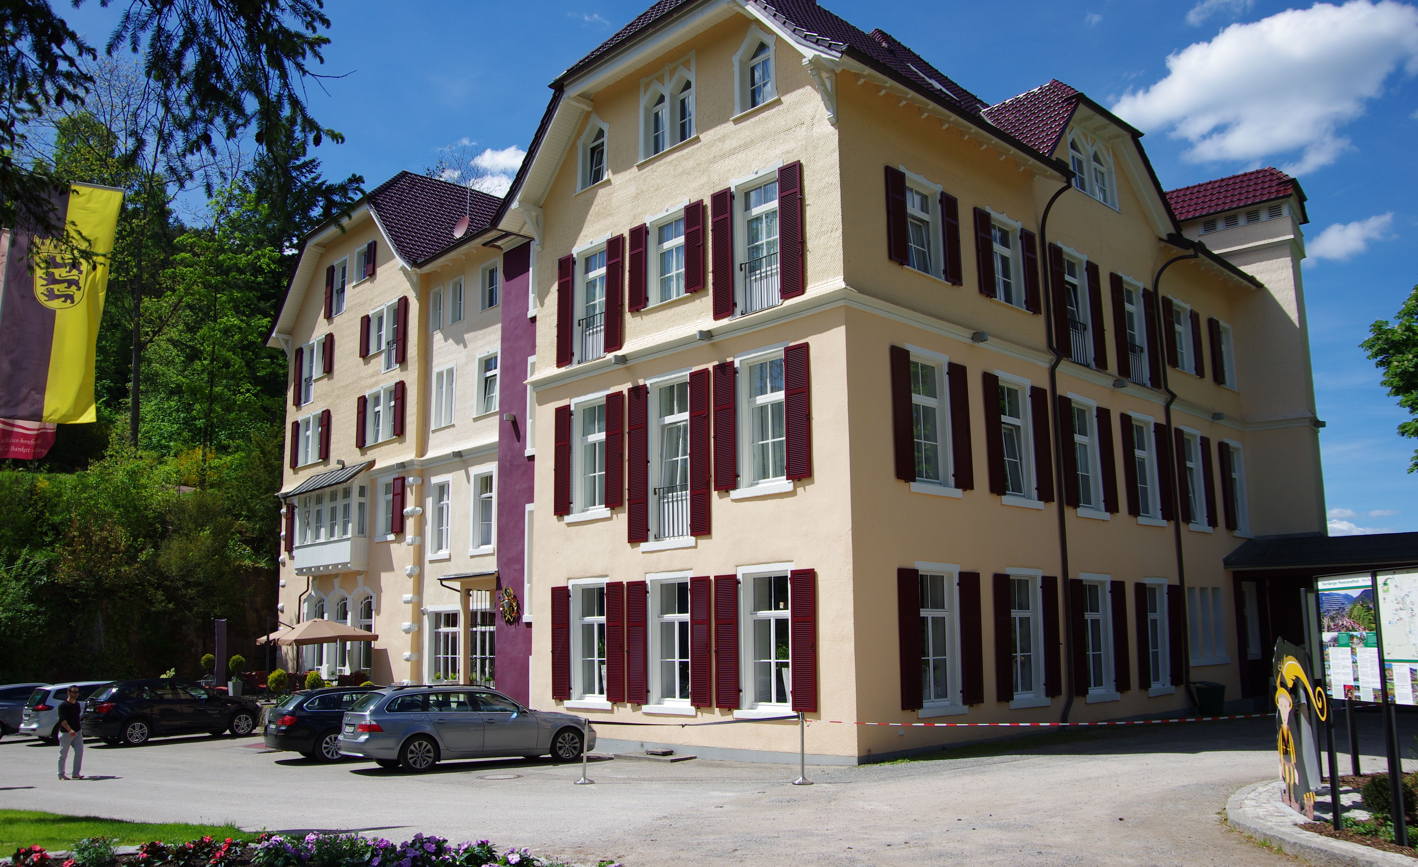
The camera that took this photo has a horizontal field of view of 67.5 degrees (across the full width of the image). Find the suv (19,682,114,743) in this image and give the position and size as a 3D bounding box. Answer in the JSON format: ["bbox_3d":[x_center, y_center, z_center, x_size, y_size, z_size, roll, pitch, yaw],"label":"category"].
[{"bbox_3d":[-18.000,8.360,32.050,1.900,1.670,4.650,-10,-13,34],"label":"suv"}]

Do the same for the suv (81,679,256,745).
[{"bbox_3d":[-14.580,7.607,29.198,1.890,1.660,4.650,-13,-15,43],"label":"suv"}]

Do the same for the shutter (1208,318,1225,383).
[{"bbox_3d":[14.518,-2.330,30.319,0.620,1.889,0.050,10,-15,-42],"label":"shutter"}]

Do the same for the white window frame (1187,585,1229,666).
[{"bbox_3d":[13.216,5.120,28.205,2.350,2.030,0.180,9,-15,-42],"label":"white window frame"}]

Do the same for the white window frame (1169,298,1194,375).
[{"bbox_3d":[13.338,-2.741,29.963,1.430,2.110,0.200,9,-15,-42],"label":"white window frame"}]

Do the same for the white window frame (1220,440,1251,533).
[{"bbox_3d":[15.446,1.602,31.093,1.400,2.800,0.200,9,-15,-42],"label":"white window frame"}]

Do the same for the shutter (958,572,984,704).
[{"bbox_3d":[5.082,3.922,20.409,0.684,2.494,0.060,9,-15,-42],"label":"shutter"}]

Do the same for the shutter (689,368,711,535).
[{"bbox_3d":[-0.177,0.367,20.722,0.540,3.258,0.050,-11,-15,44],"label":"shutter"}]

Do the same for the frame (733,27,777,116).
[{"bbox_3d":[0.986,-7.528,21.815,0.200,1.830,1.190,10,-15,-44],"label":"frame"}]

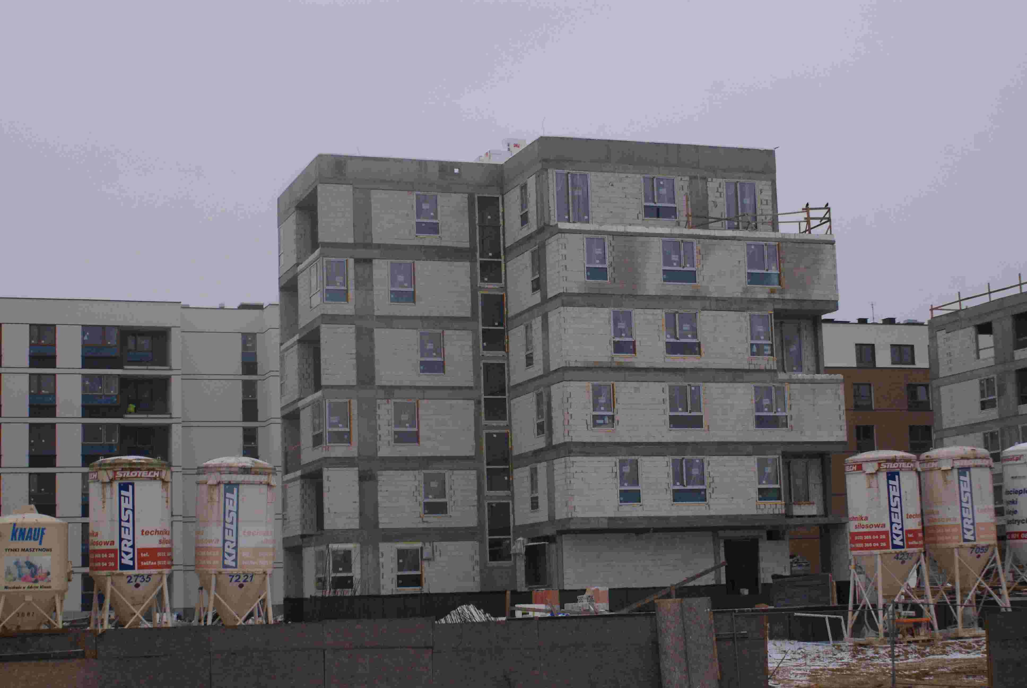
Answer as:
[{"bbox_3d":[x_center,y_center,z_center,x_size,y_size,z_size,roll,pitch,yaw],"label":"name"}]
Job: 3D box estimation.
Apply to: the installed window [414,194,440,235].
[{"bbox_3d":[-3.550,-5.330,70.531,0.980,1.740,0.100,1,-9,-20],"label":"installed window"}]

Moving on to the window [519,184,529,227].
[{"bbox_3d":[0.459,-5.874,72.794,0.130,1.757,0.713,1,-9,-19],"label":"window"}]

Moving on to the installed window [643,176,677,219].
[{"bbox_3d":[6.166,-6.160,72.148,1.466,1.738,0.130,1,-9,-19],"label":"installed window"}]

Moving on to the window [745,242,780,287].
[{"bbox_3d":[9.981,-3.179,68.644,1.420,1.720,0.100,1,-9,-20],"label":"window"}]

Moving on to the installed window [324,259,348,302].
[{"bbox_3d":[-7.475,-2.664,72.073,1.031,1.800,0.130,1,-9,-19],"label":"installed window"}]

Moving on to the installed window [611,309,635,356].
[{"bbox_3d":[4.440,-0.469,69.221,1.011,1.831,0.130,1,-9,-19],"label":"installed window"}]

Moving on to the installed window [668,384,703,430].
[{"bbox_3d":[6.690,2.432,66.605,1.420,1.740,0.100,1,-9,-20],"label":"installed window"}]

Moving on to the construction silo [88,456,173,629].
[{"bbox_3d":[-11.627,6.606,52.050,2.500,6.400,2.500,1,-9,-19],"label":"construction silo"}]

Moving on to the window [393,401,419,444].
[{"bbox_3d":[-4.546,3.310,72.181,1.100,1.814,0.130,1,-9,-19],"label":"window"}]

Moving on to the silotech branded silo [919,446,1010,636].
[{"bbox_3d":[15.681,6.803,60.101,2.500,6.400,2.500,0,-8,-14],"label":"silotech branded silo"}]

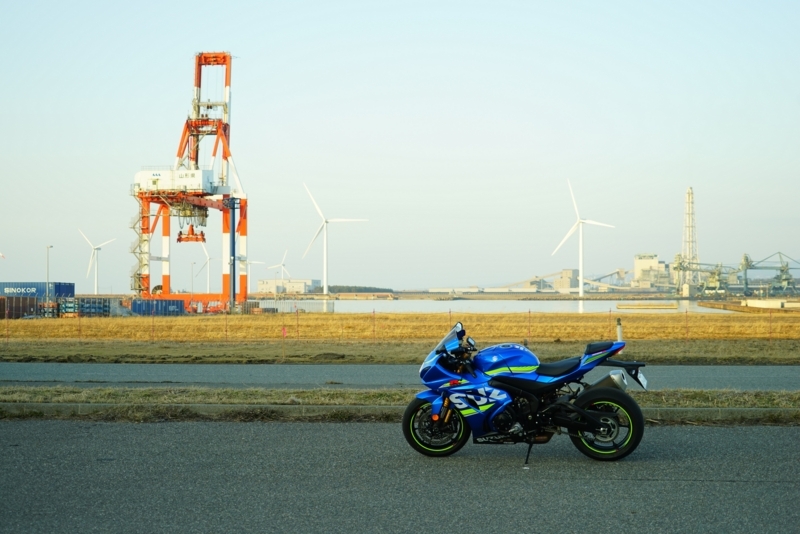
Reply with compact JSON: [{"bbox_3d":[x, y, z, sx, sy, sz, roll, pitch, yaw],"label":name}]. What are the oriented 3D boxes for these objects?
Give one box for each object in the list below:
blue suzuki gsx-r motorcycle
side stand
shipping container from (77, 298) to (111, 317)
[{"bbox_3d":[1.010,1.040,11.260,2.080,1.150,0.740,0,-1,12],"label":"blue suzuki gsx-r motorcycle"},{"bbox_3d":[1.062,1.515,11.170,0.100,0.220,0.180,0,-1,12],"label":"side stand"},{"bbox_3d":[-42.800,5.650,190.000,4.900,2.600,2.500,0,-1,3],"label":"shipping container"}]

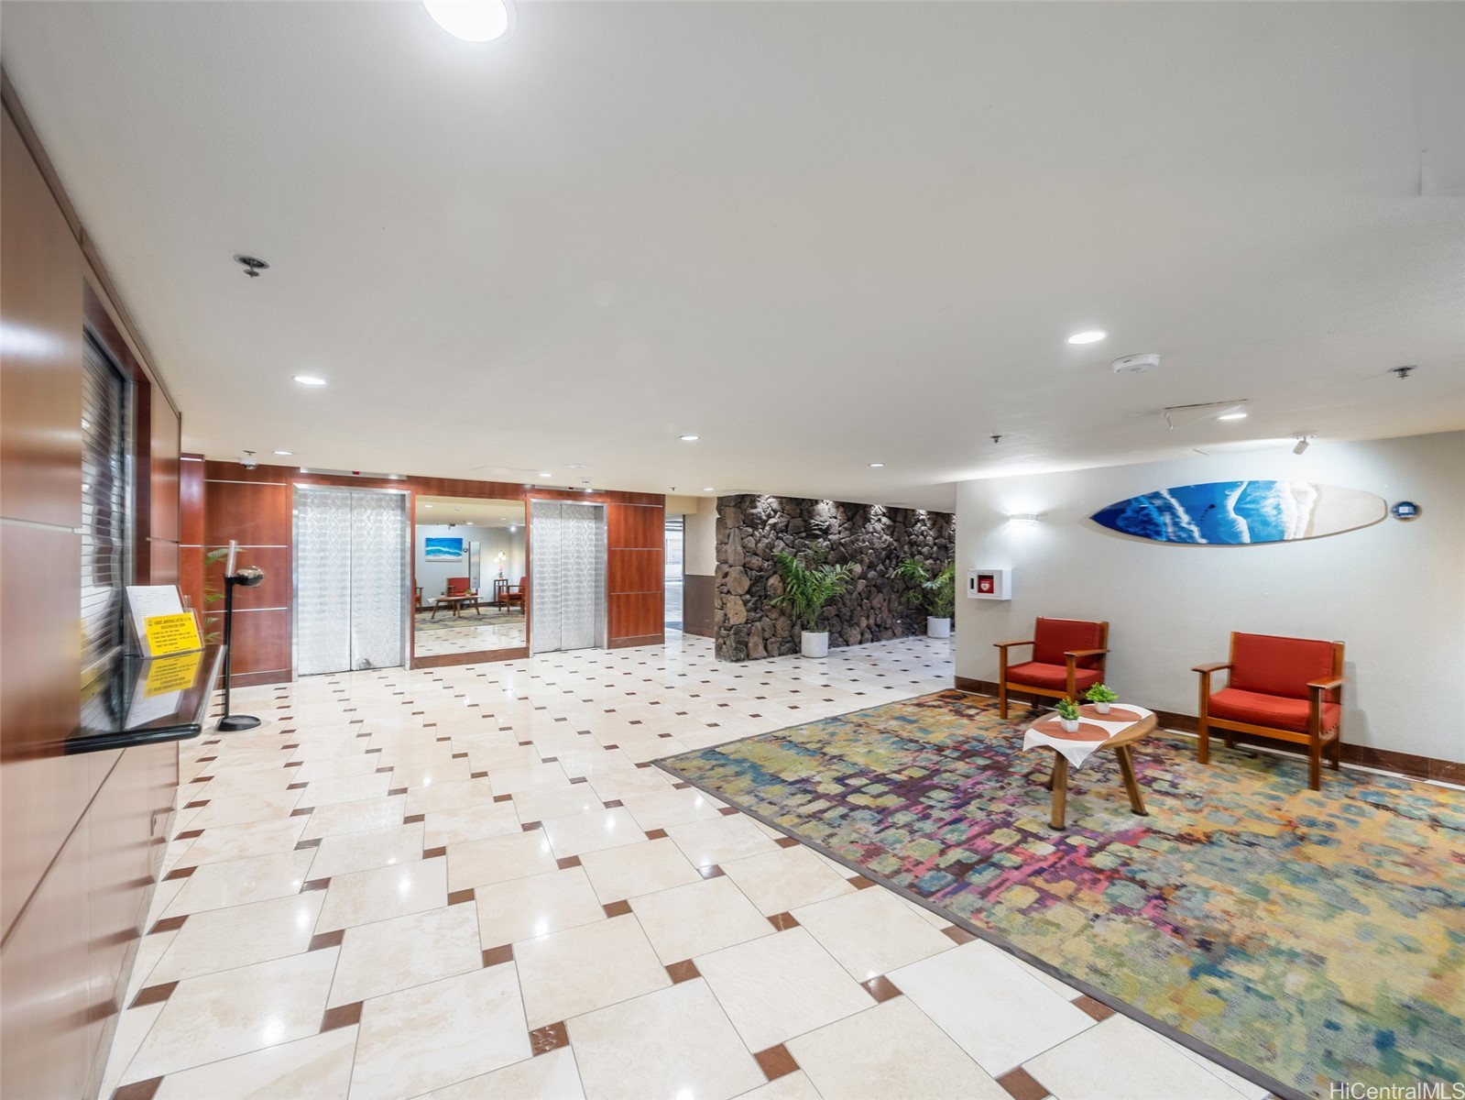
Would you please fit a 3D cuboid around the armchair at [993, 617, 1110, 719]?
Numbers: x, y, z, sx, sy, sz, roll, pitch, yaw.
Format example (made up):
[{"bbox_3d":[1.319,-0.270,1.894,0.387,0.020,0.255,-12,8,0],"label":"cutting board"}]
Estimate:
[{"bbox_3d":[2.808,1.065,5.204,0.710,0.860,0.690,1,0,-38],"label":"armchair"}]

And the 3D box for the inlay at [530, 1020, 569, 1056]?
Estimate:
[{"bbox_3d":[-0.546,1.463,1.771,0.100,0.010,0.100,0,0,-24],"label":"inlay"}]

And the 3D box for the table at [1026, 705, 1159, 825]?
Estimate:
[{"bbox_3d":[2.119,1.232,3.463,1.200,0.470,0.510,1,-1,-39],"label":"table"}]

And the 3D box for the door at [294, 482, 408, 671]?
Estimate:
[{"bbox_3d":[-4.519,0.404,7.053,1.080,2.130,0.120,1,-1,-39],"label":"door"}]

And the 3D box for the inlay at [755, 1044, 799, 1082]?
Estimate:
[{"bbox_3d":[0.127,1.450,1.677,0.100,0.010,0.100,0,0,-25],"label":"inlay"}]

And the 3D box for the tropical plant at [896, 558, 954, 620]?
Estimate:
[{"bbox_3d":[3.456,0.652,10.147,1.200,1.060,1.100,1,0,-38],"label":"tropical plant"}]

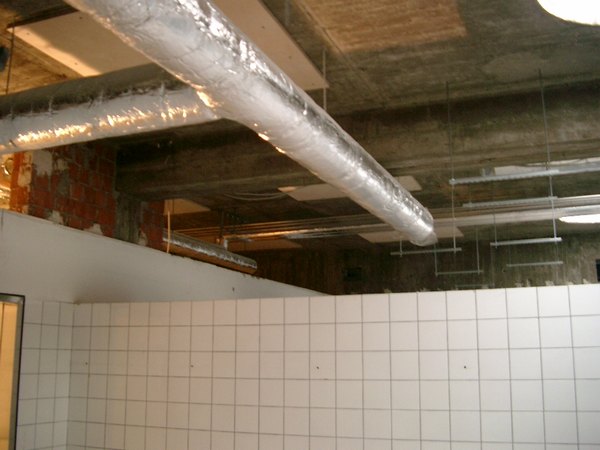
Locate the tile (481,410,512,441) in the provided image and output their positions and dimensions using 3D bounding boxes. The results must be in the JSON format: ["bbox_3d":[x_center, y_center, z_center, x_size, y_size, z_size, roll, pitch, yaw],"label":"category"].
[{"bbox_3d":[0.948,0.972,3.092,0.150,0.150,0.008,-5,-13,21],"label":"tile"}]

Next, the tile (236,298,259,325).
[{"bbox_3d":[-0.301,0.508,3.752,0.150,0.150,0.010,-5,-13,21],"label":"tile"}]

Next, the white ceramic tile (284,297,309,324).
[{"bbox_3d":[-0.019,0.481,3.615,0.150,0.150,0.010,-5,-13,21],"label":"white ceramic tile"}]

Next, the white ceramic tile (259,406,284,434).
[{"bbox_3d":[-0.157,1.072,3.522,0.150,0.150,0.008,-5,-13,21],"label":"white ceramic tile"}]

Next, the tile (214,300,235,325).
[{"bbox_3d":[-0.443,0.518,3.806,0.150,0.150,0.010,-5,-13,21],"label":"tile"}]

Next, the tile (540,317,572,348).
[{"bbox_3d":[1.248,0.523,3.120,0.150,0.150,0.009,-5,-13,21],"label":"tile"}]

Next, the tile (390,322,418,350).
[{"bbox_3d":[0.552,0.589,3.386,0.150,0.150,0.009,-5,-13,21],"label":"tile"}]

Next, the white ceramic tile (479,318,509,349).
[{"bbox_3d":[0.956,0.540,3.178,0.150,0.150,0.008,-5,-13,21],"label":"white ceramic tile"}]

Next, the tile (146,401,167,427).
[{"bbox_3d":[-0.862,1.133,3.853,0.150,0.150,0.009,-5,-13,21],"label":"tile"}]

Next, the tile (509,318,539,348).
[{"bbox_3d":[1.110,0.537,3.179,0.150,0.150,0.010,-5,-13,21],"label":"tile"}]

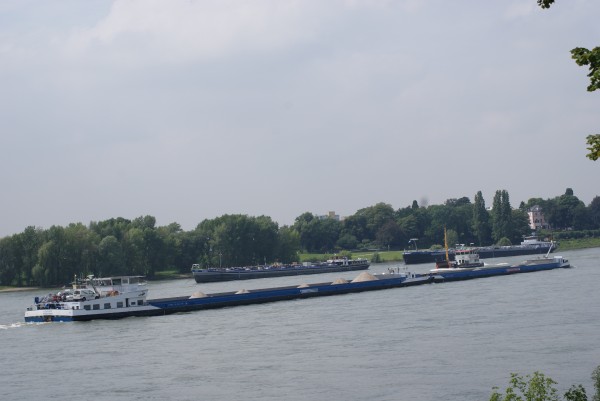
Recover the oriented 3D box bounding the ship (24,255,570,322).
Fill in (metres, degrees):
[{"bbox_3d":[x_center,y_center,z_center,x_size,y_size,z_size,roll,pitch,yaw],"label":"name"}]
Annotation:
[{"bbox_3d":[14.040,15.460,297.980,11.400,8.000,187.000,-4,-2,36],"label":"ship"}]

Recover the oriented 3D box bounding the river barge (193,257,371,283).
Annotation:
[{"bbox_3d":[-6.190,22.280,455.220,9.500,5.600,84.600,-4,-2,39],"label":"river barge"}]

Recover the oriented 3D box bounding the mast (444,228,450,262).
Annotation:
[{"bbox_3d":[45.140,13.510,420.000,1.200,11.000,1.200,-3,-2,0],"label":"mast"}]

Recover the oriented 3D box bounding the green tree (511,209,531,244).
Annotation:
[{"bbox_3d":[99.960,11.790,620.000,9.000,16.500,9.000,-3,-2,0],"label":"green tree"}]

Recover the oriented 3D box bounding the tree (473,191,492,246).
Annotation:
[{"bbox_3d":[82.510,8.390,620.000,9.000,26.000,9.000,-3,-2,0],"label":"tree"}]

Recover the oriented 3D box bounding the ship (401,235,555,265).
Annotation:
[{"bbox_3d":[71.580,19.370,554.290,11.400,8.300,99.300,-5,-2,42],"label":"ship"}]

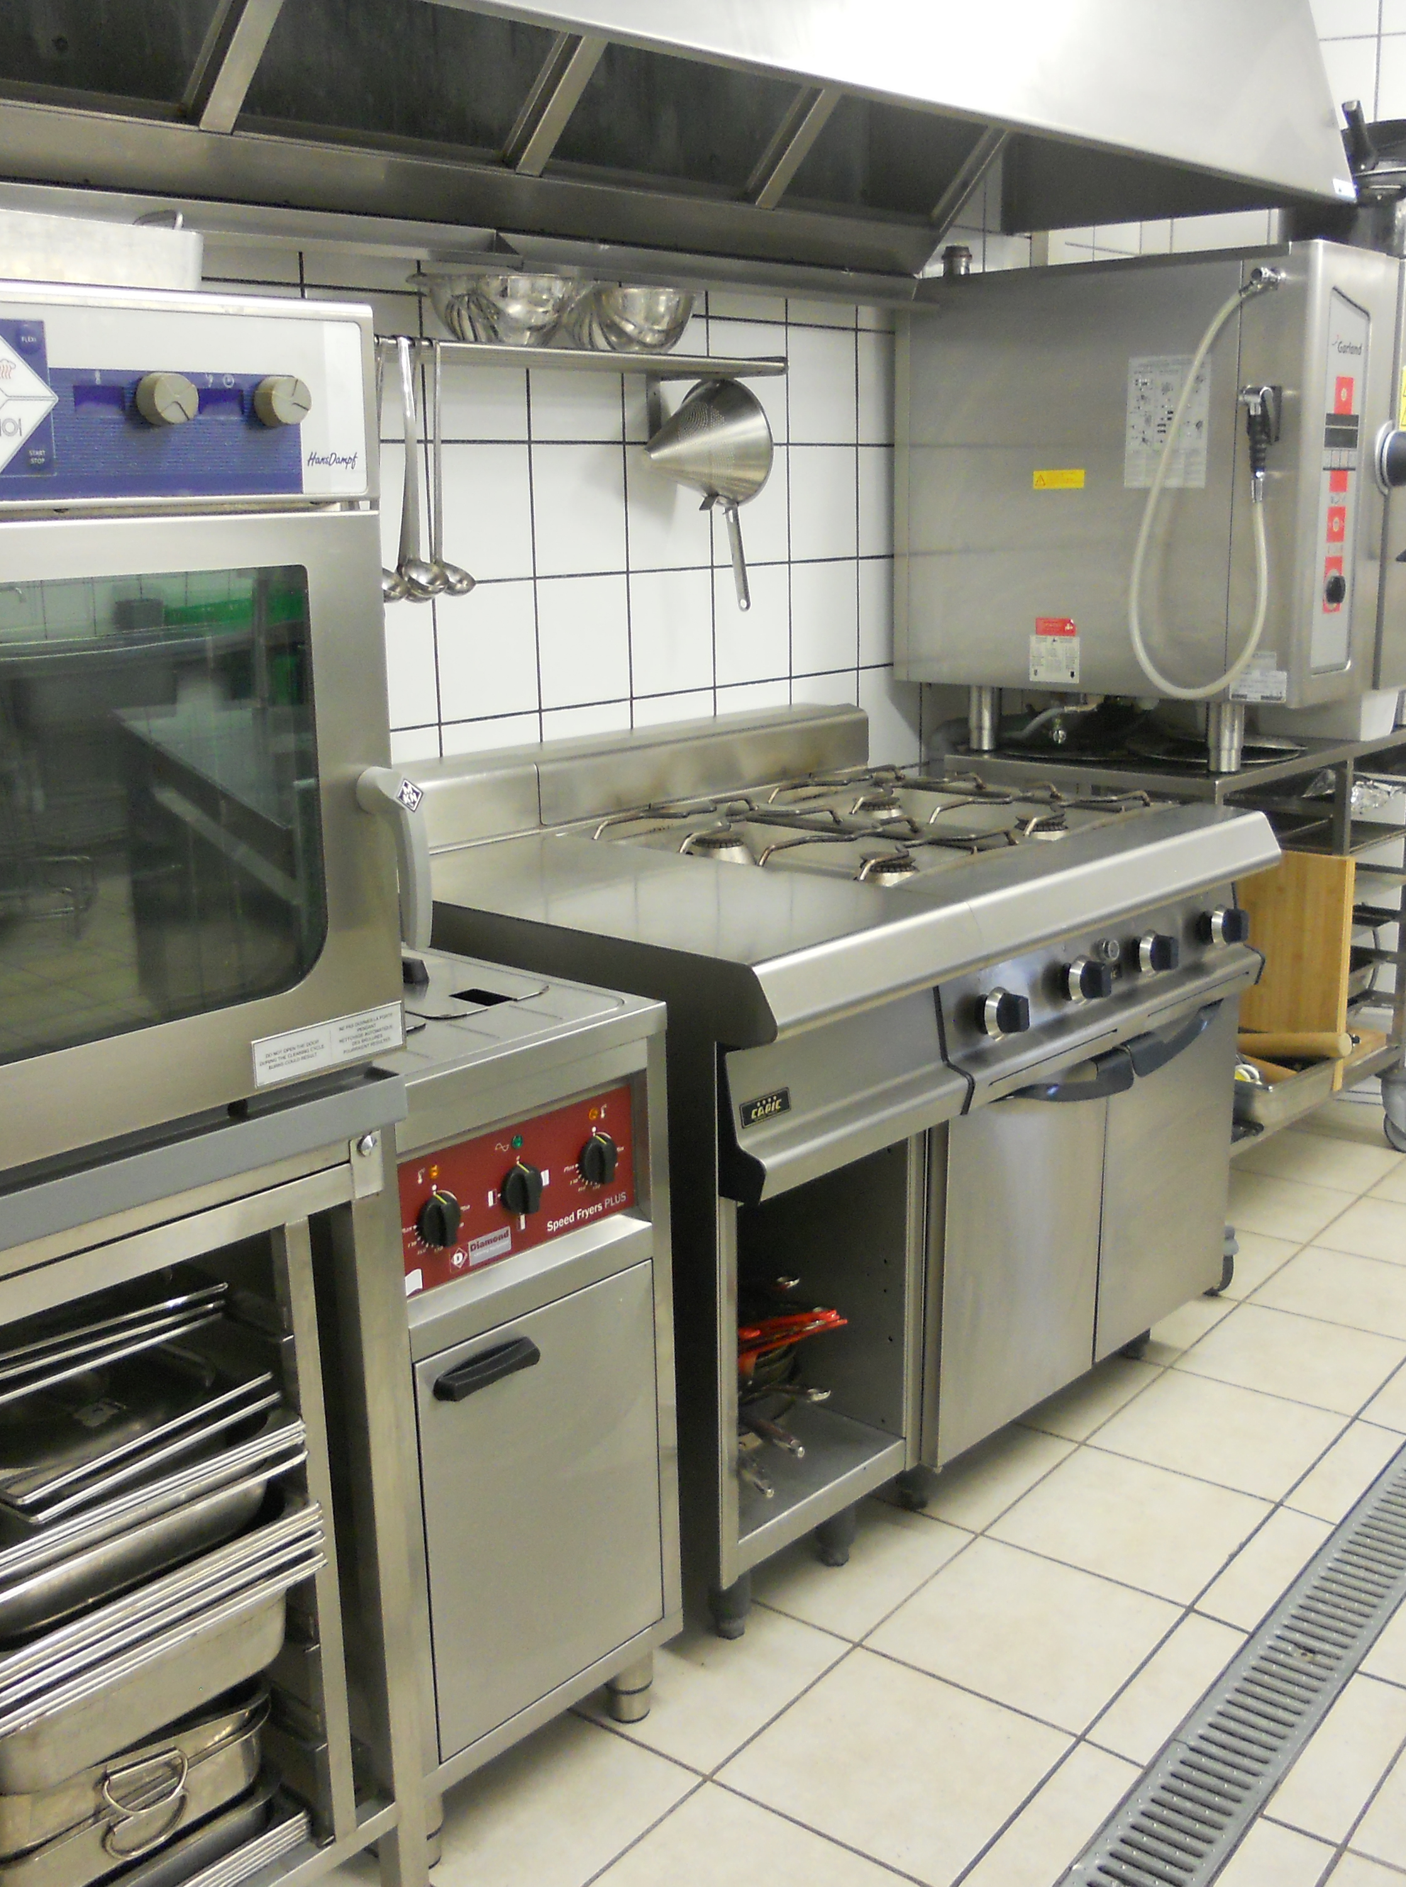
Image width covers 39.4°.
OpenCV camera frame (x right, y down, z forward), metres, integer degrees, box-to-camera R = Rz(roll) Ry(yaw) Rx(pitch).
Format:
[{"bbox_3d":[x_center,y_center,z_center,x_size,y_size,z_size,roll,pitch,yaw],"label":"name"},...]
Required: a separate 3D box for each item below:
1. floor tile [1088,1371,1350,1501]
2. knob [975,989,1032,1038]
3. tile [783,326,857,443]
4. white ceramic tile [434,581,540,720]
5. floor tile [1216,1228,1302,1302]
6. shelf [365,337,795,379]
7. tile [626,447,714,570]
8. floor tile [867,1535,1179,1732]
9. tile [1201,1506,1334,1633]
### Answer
[{"bbox_3d":[0.765,0.727,2.893,0.291,0.010,0.303,10,17,35],"label":"floor tile"},{"bbox_3d":[0.389,0.092,2.520,0.053,0.066,0.066,-2,9,44],"label":"knob"},{"bbox_3d":[0.214,-0.982,3.454,0.009,0.200,0.200,12,18,41],"label":"tile"},{"bbox_3d":[-0.322,-0.436,2.935,0.010,0.196,0.196,12,19,41],"label":"white ceramic tile"},{"bbox_3d":[0.891,0.565,3.548,0.297,0.010,0.303,10,17,35],"label":"floor tile"},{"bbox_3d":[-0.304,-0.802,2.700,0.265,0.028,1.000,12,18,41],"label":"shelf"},{"bbox_3d":[-0.057,-0.704,3.173,0.010,0.196,0.196,12,19,41],"label":"tile"},{"bbox_3d":[0.407,0.866,2.468,0.303,0.010,0.305,9,17,36],"label":"floor tile"},{"bbox_3d":[0.745,0.828,2.596,0.079,0.010,0.305,9,17,36],"label":"tile"}]

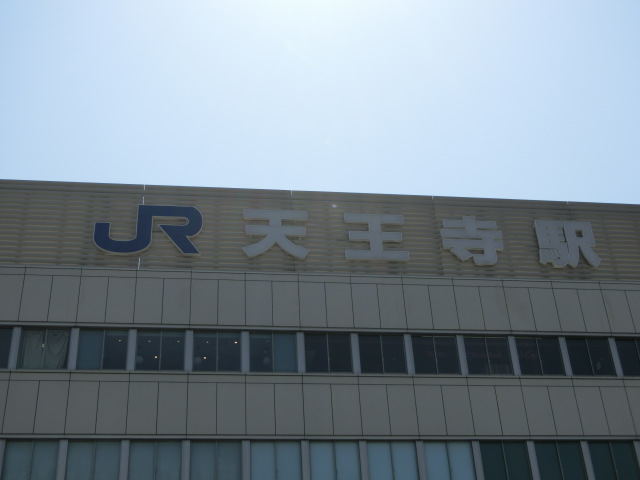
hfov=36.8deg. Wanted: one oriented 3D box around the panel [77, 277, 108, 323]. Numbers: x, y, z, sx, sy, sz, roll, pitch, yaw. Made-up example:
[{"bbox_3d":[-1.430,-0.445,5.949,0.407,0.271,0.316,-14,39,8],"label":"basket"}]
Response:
[{"bbox_3d":[-8.206,2.166,34.699,0.990,1.884,0.120,2,-34,-8],"label":"panel"}]

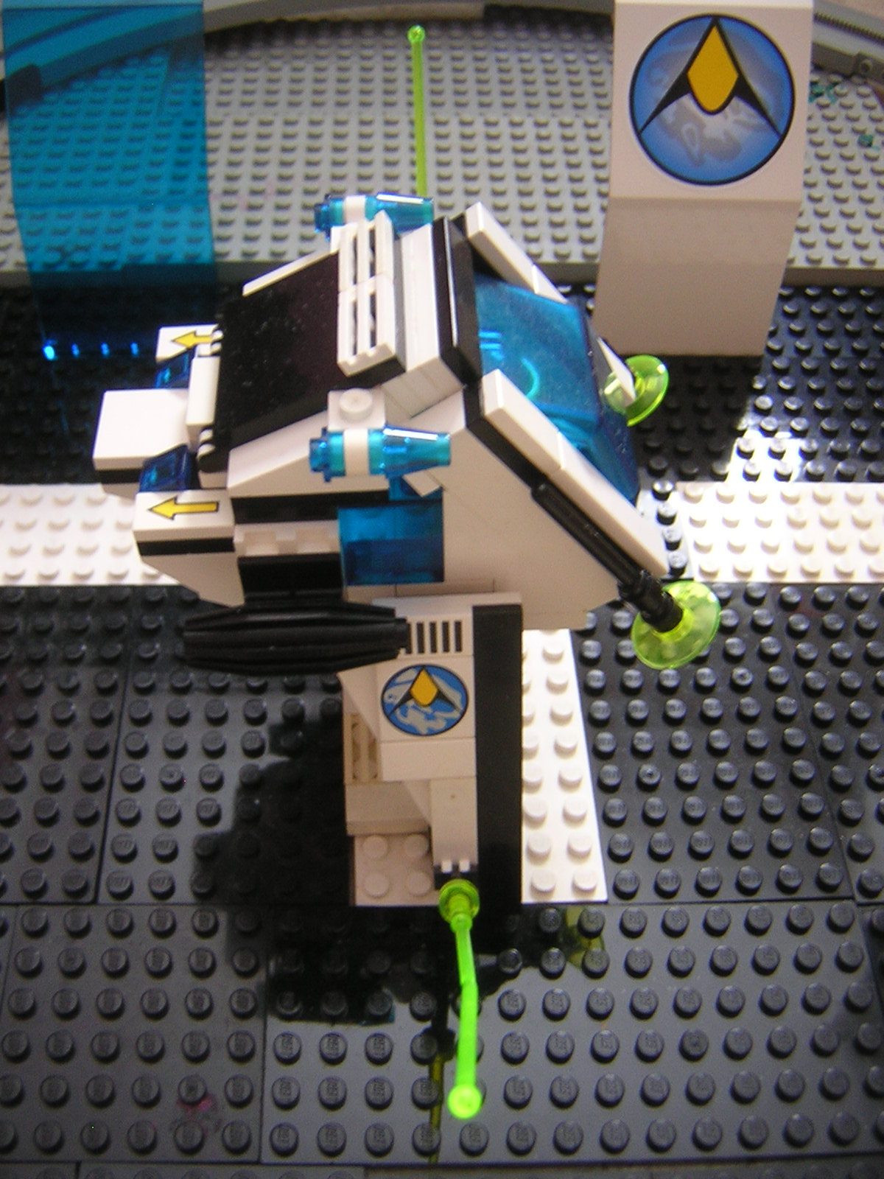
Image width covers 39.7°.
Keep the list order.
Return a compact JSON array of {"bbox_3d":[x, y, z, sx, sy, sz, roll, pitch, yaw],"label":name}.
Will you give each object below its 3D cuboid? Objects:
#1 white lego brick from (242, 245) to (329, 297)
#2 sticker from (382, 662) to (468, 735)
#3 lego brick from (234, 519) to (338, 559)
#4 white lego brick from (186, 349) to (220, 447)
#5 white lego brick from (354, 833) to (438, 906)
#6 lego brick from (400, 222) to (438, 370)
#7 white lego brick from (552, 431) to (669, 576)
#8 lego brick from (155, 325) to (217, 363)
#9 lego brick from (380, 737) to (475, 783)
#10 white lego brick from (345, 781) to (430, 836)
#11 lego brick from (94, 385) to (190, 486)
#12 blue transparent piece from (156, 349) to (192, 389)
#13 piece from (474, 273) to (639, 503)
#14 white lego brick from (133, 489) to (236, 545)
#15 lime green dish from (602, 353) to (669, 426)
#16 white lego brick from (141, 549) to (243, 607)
[{"bbox_3d":[-0.023,-0.053,0.214,0.024,0.010,0.008,-2,53,-1],"label":"white lego brick"},{"bbox_3d":[-0.003,0.018,0.206,0.016,0.016,0.003,-3,26,-2],"label":"sticker"},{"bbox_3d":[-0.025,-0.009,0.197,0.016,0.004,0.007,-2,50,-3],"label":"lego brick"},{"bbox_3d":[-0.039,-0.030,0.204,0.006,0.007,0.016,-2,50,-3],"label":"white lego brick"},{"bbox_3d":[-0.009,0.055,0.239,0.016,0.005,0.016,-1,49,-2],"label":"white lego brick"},{"bbox_3d":[-0.002,-0.042,0.187,0.007,0.008,0.032,-21,49,21],"label":"lego brick"},{"bbox_3d":[0.027,-0.013,0.199,0.003,0.032,0.008,-29,44,26],"label":"white lego brick"},{"bbox_3d":[-0.044,-0.044,0.225,0.016,0.003,0.008,-2,53,-1],"label":"lego brick"},{"bbox_3d":[-0.002,0.028,0.210,0.016,0.008,0.003,-3,26,-2],"label":"lego brick"},{"bbox_3d":[-0.010,0.042,0.235,0.017,0.007,0.008,-2,61,-1],"label":"white lego brick"},{"bbox_3d":[-0.050,-0.026,0.208,0.016,0.006,0.016,-2,50,-3],"label":"lego brick"},{"bbox_3d":[-0.045,-0.036,0.211,0.009,0.007,0.008,-3,52,-2],"label":"blue transparent piece"},{"bbox_3d":[0.021,-0.034,0.200,0.010,0.038,0.032,-32,44,31],"label":"piece"},{"bbox_3d":[-0.040,-0.011,0.191,0.016,0.003,0.008,-3,52,-2],"label":"white lego brick"},{"bbox_3d":[0.035,-0.039,0.234,0.016,0.005,0.016,-27,46,27],"label":"lime green dish"},{"bbox_3d":[-0.041,-0.004,0.202,0.015,0.013,0.008,-2,50,-3],"label":"white lego brick"}]

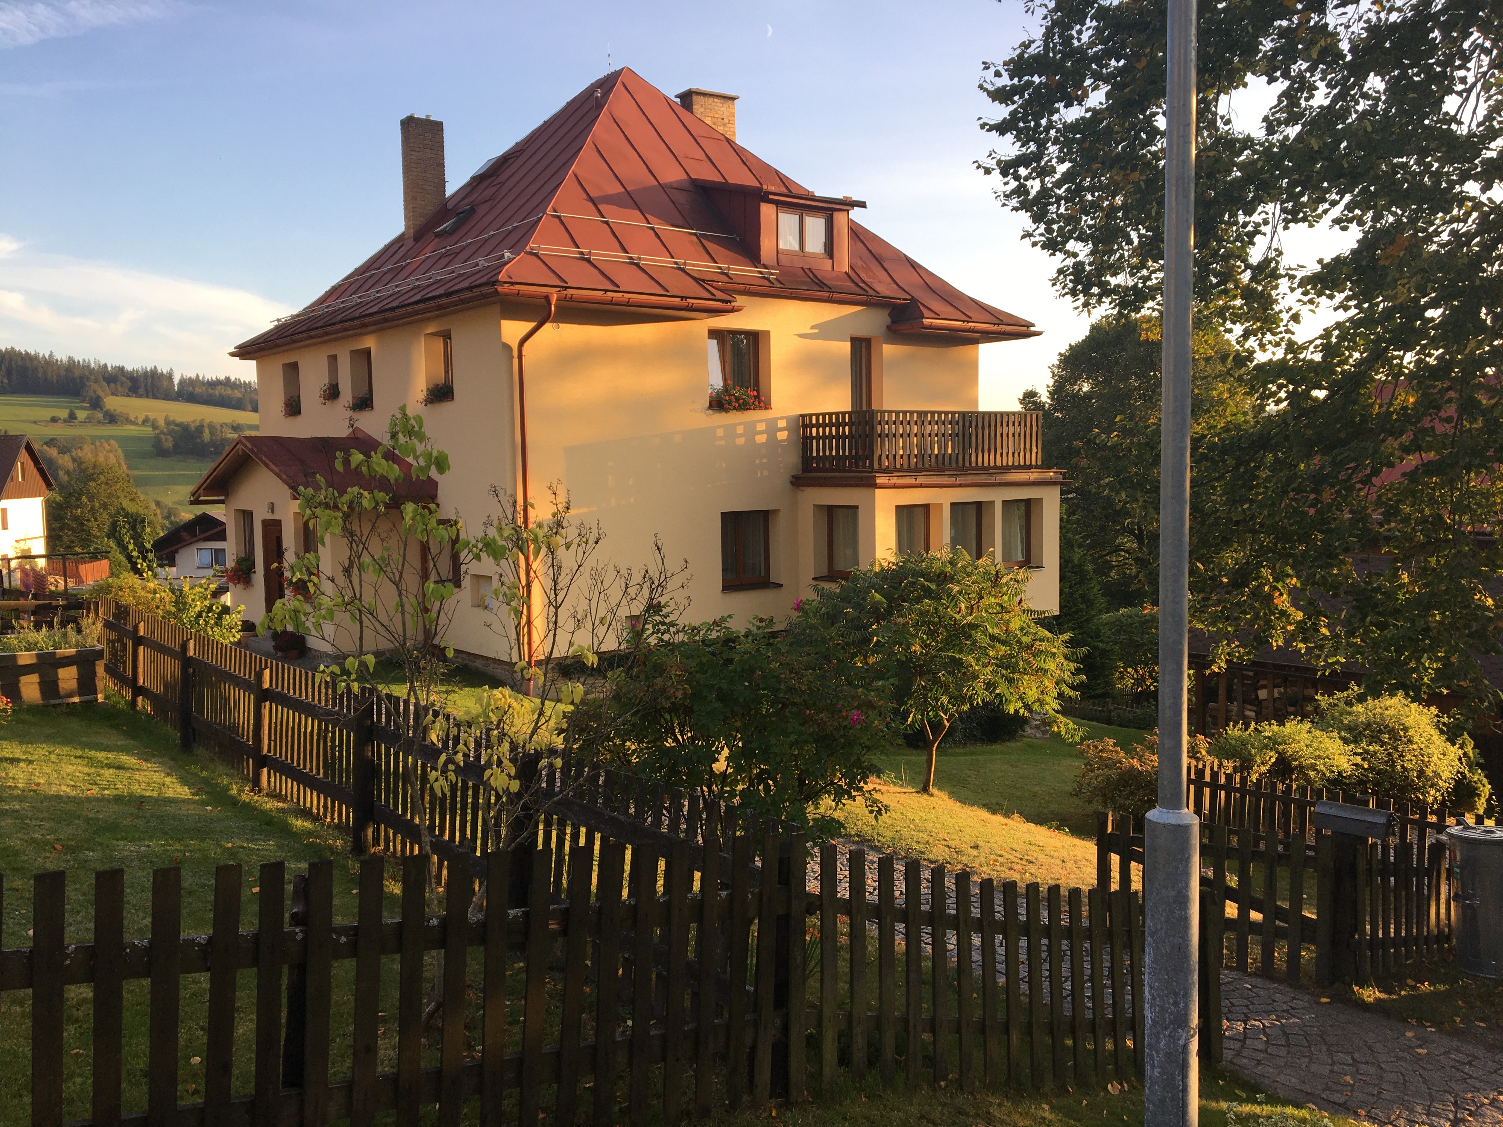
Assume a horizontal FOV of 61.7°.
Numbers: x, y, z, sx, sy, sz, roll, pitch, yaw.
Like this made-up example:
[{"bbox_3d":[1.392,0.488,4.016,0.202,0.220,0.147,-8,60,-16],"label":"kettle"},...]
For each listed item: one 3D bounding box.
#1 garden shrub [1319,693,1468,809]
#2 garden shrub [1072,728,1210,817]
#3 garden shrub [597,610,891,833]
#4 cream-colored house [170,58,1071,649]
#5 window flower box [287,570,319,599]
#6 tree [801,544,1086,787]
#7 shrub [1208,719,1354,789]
[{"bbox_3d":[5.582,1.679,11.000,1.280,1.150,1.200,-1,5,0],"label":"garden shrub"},{"bbox_3d":[3.526,1.936,11.400,1.180,0.900,1.100,-1,5,0],"label":"garden shrub"},{"bbox_3d":[-0.028,0.998,7.500,1.650,1.450,1.500,-1,5,0],"label":"garden shrub"},{"bbox_3d":[-3.092,-4.515,25.722,13.650,11.410,13.700,-5,6,-39],"label":"cream-colored house"},{"bbox_3d":[-7.759,0.390,21.501,0.320,0.450,0.900,-5,6,-39],"label":"window flower box"},{"bbox_3d":[1.825,1.009,12.000,2.400,2.300,2.250,-1,5,0],"label":"tree"},{"bbox_3d":[4.913,1.888,11.700,1.300,0.900,1.150,-1,5,0],"label":"shrub"}]

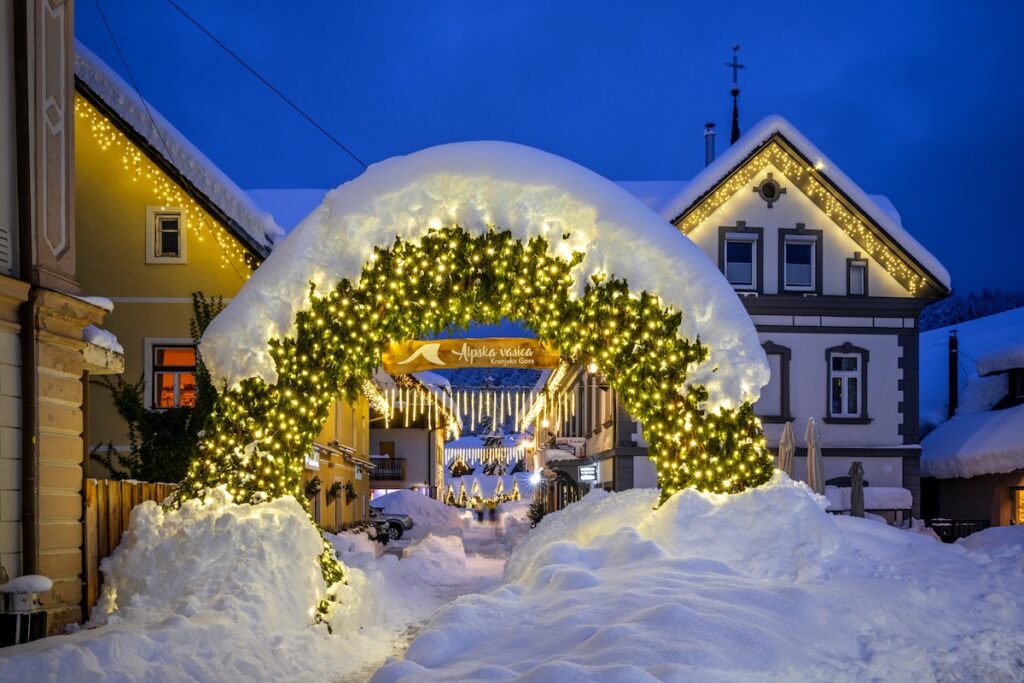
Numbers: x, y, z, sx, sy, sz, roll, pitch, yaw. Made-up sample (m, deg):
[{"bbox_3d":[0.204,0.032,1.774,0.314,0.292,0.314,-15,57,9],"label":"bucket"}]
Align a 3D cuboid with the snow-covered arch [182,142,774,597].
[{"bbox_3d":[-0.448,0.468,11.400,7.600,6.000,1.700,0,-6,-3],"label":"snow-covered arch"}]

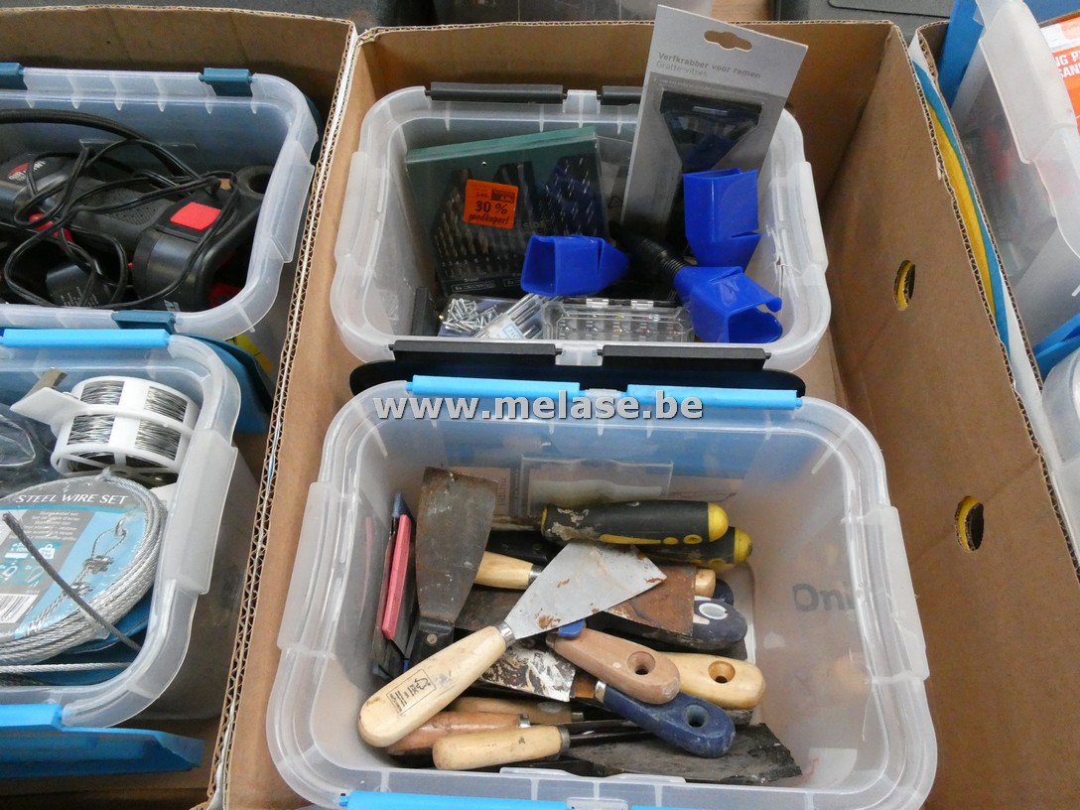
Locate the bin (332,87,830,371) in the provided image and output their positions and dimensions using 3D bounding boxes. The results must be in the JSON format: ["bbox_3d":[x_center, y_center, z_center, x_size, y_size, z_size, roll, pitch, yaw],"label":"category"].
[{"bbox_3d":[0.028,-0.097,0.583,0.330,0.160,0.232,1,64,0],"label":"bin"}]

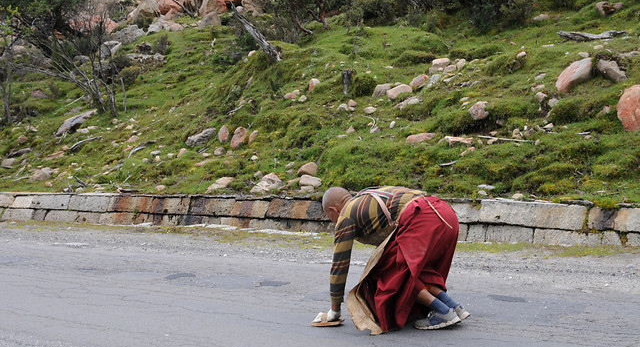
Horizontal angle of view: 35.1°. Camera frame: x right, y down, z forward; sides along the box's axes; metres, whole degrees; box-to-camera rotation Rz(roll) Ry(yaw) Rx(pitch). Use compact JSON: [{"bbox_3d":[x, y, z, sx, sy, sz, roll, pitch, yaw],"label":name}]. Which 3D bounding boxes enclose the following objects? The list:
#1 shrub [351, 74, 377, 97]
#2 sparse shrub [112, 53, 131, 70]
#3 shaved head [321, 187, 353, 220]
[{"bbox_3d":[0.817,-1.652,19.000,0.490,0.450,0.460,0,1,0],"label":"shrub"},{"bbox_3d":[-5.002,-2.822,25.500,0.450,0.400,0.420,0,1,0],"label":"sparse shrub"},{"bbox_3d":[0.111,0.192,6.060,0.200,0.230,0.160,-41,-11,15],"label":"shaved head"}]

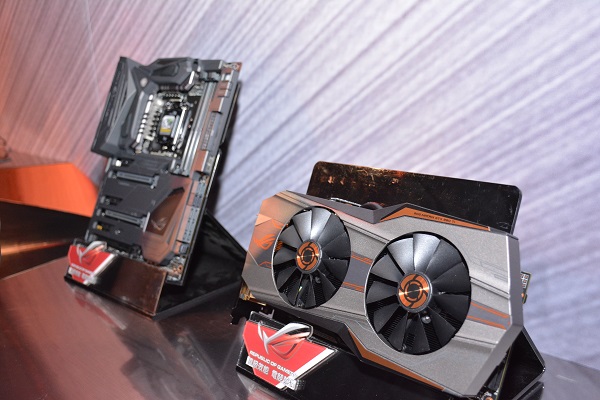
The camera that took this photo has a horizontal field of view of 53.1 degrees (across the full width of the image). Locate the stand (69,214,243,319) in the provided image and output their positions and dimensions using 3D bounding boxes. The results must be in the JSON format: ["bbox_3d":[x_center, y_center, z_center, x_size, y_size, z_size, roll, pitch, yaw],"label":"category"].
[{"bbox_3d":[-0.211,0.019,0.888,0.242,0.200,0.200,9,18,42],"label":"stand"}]

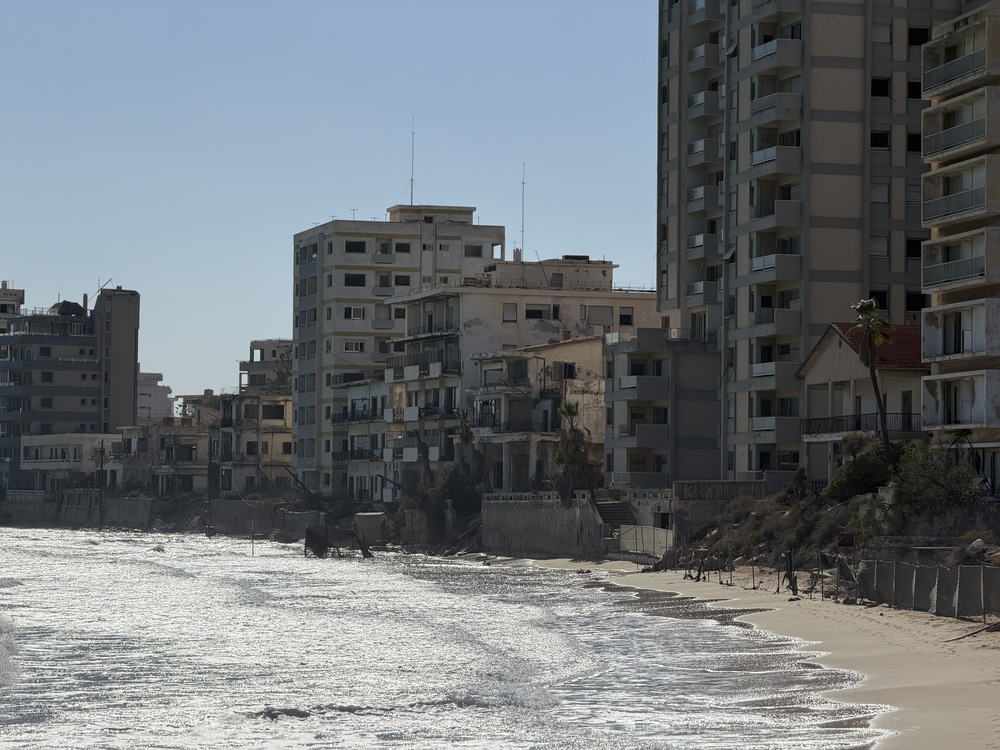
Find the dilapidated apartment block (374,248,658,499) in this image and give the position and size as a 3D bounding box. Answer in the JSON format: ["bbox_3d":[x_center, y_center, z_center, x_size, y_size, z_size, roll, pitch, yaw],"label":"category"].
[{"bbox_3d":[2.527,0.496,227.174,19.760,18.810,15.430,1,-2,-18],"label":"dilapidated apartment block"}]

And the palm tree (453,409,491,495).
[{"bbox_3d":[-1.880,5.238,194.000,2.100,6.000,2.000,1,-2,-17],"label":"palm tree"}]

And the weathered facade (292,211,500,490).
[{"bbox_3d":[-10.064,-2.039,278.076,16.450,27.900,17.060,1,-2,-17],"label":"weathered facade"}]

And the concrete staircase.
[{"bbox_3d":[6.917,8.354,173.000,2.100,1.550,2.200,1,-2,-16],"label":"concrete staircase"}]

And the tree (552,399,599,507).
[{"bbox_3d":[4.652,4.837,178.000,2.800,6.400,2.700,1,-2,0],"label":"tree"}]

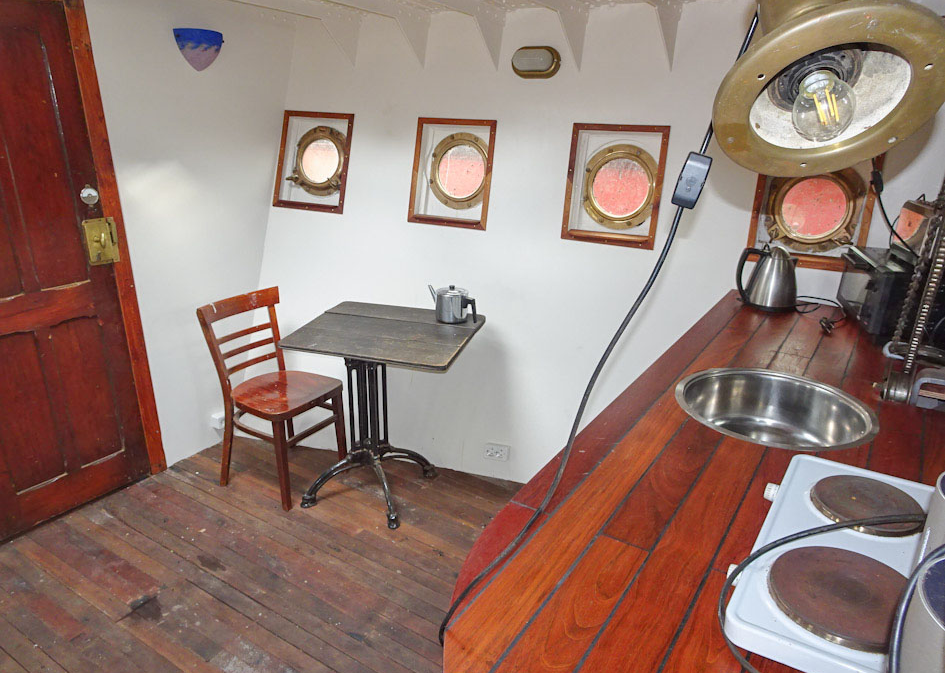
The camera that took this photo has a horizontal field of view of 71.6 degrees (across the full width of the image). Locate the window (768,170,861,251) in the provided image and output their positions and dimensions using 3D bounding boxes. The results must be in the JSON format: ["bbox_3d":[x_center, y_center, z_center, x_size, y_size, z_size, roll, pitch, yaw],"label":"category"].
[{"bbox_3d":[1.210,-0.463,2.316,0.330,0.325,0.080,10,7,21],"label":"window"}]

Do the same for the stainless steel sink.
[{"bbox_3d":[0.698,0.228,1.558,0.420,0.155,0.420,15,25,31],"label":"stainless steel sink"}]

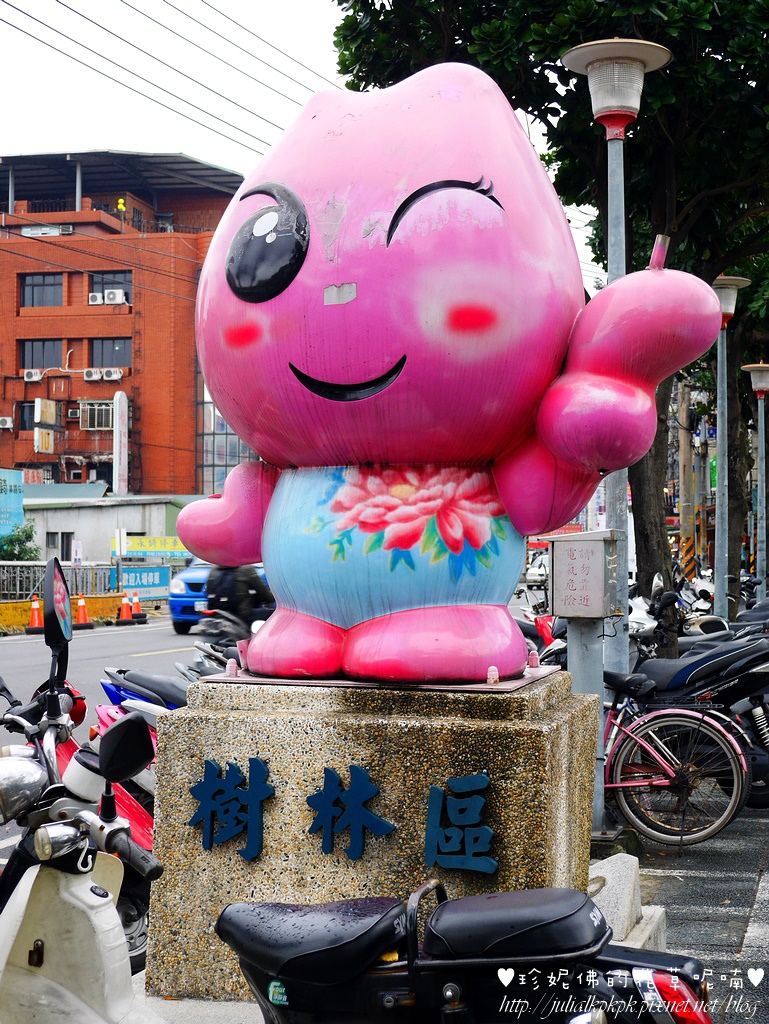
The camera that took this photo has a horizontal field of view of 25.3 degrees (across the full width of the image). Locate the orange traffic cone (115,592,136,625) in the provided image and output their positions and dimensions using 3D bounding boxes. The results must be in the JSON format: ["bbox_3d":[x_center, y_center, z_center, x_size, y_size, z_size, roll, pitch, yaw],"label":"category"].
[{"bbox_3d":[-5.366,2.010,35.564,0.390,0.730,0.390,0,-1,15],"label":"orange traffic cone"}]

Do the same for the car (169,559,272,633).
[{"bbox_3d":[-2.736,1.383,33.110,1.580,1.880,4.000,0,-1,15],"label":"car"}]

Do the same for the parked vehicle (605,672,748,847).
[{"bbox_3d":[0.949,1.143,8.613,1.740,1.020,0.560,0,-1,15],"label":"parked vehicle"}]

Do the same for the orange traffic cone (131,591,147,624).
[{"bbox_3d":[-5.268,2.034,36.464,0.390,0.730,0.390,0,-1,15],"label":"orange traffic cone"}]

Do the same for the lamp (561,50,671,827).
[{"bbox_3d":[1.279,-0.472,9.413,0.611,4.287,0.611,0,-1,15],"label":"lamp"}]

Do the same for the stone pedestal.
[{"bbox_3d":[0.030,1.020,5.645,1.210,0.963,1.160,0,-1,15],"label":"stone pedestal"}]

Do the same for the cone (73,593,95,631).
[{"bbox_3d":[-5.905,1.943,33.565,0.390,0.730,0.390,0,-1,15],"label":"cone"}]

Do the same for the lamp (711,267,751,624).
[{"bbox_3d":[3.365,-0.266,17.039,0.611,4.217,0.611,0,-1,15],"label":"lamp"}]

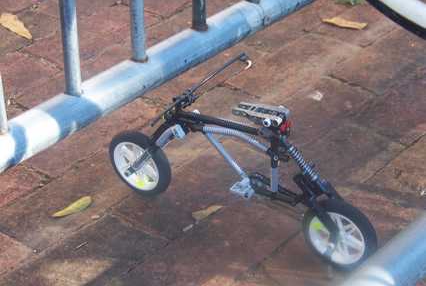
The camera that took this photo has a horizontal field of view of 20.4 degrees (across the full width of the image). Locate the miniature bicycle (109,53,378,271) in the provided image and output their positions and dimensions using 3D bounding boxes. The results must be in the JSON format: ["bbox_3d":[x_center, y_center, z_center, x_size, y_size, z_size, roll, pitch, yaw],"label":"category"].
[{"bbox_3d":[0.021,0.021,1.235,0.337,0.172,0.158,19,41,30],"label":"miniature bicycle"}]

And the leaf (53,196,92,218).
[{"bbox_3d":[-0.154,0.072,1.319,0.015,0.009,0.051,23,39,34],"label":"leaf"}]

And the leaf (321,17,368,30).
[{"bbox_3d":[0.187,-0.172,1.693,0.063,0.008,0.023,17,37,28],"label":"leaf"}]

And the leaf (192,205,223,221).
[{"bbox_3d":[-0.005,0.075,1.304,0.038,0.008,0.014,-21,37,-28],"label":"leaf"}]

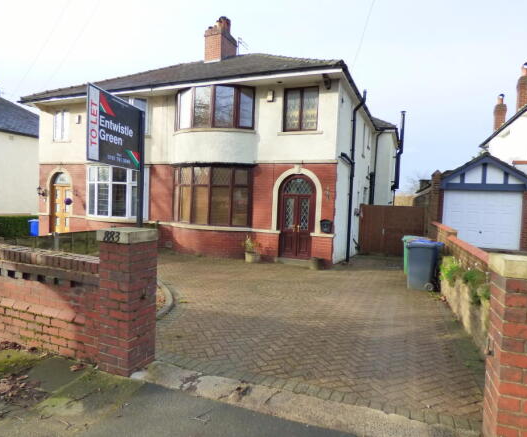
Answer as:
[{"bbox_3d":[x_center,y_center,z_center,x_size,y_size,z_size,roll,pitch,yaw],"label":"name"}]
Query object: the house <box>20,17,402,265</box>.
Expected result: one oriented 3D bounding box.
[{"bbox_3d":[-1.626,-4.046,16.161,13.800,10.000,10.600,3,4,23],"label":"house"}]

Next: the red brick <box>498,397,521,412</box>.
[{"bbox_3d":[1.450,1.073,2.033,0.105,0.075,0.190,3,4,19],"label":"red brick"}]

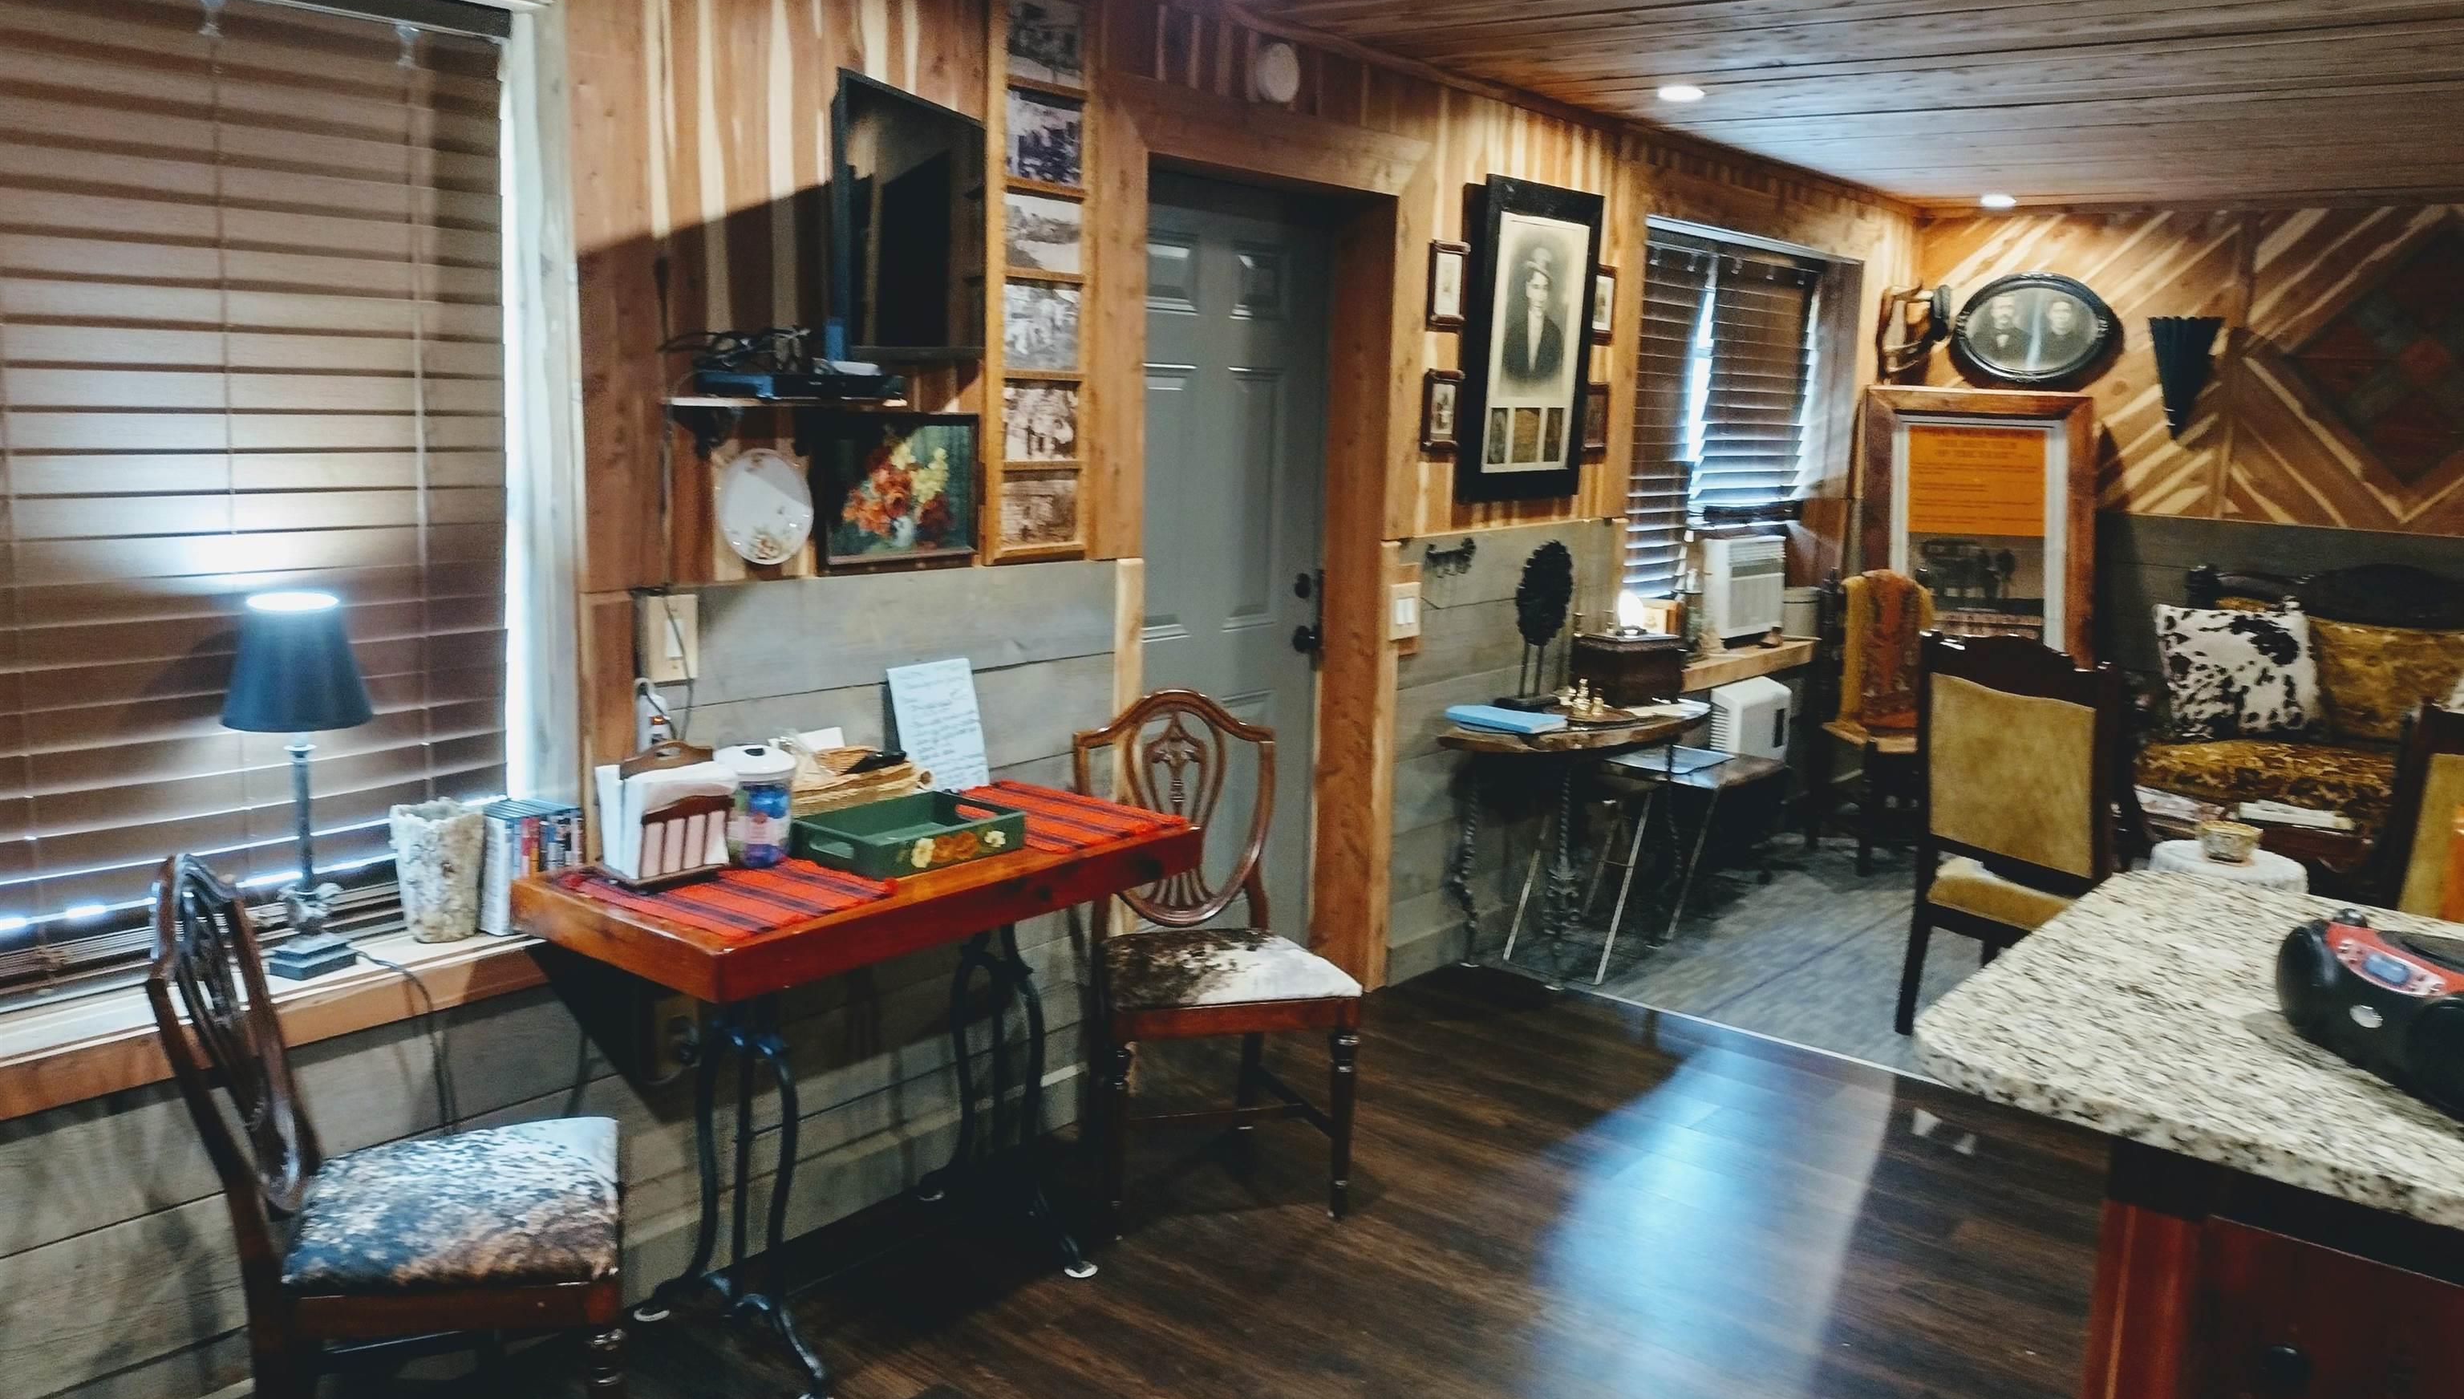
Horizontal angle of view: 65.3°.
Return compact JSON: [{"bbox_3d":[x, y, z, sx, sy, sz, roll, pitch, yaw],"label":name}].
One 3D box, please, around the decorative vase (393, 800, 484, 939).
[{"bbox_3d":[-1.245,0.272,3.001,0.145,0.200,0.145,9,12,37],"label":"decorative vase"}]

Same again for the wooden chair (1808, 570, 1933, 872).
[{"bbox_3d":[2.346,0.074,6.698,0.470,1.000,0.470,-1,10,-16],"label":"wooden chair"}]

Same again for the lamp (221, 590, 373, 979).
[{"bbox_3d":[-1.342,0.130,2.786,0.215,0.545,0.215,9,12,37],"label":"lamp"}]

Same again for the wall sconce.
[{"bbox_3d":[3.425,-1.152,6.927,0.250,0.435,0.130,9,12,37],"label":"wall sconce"}]

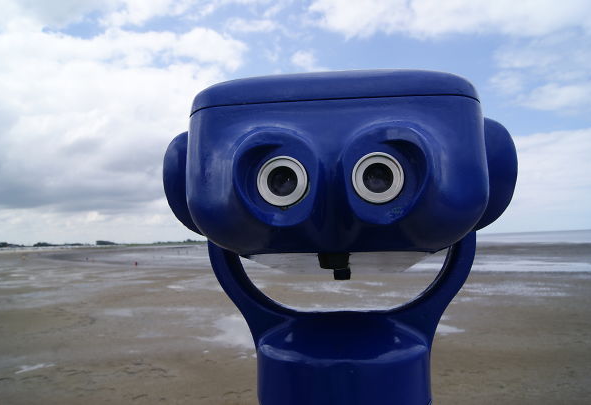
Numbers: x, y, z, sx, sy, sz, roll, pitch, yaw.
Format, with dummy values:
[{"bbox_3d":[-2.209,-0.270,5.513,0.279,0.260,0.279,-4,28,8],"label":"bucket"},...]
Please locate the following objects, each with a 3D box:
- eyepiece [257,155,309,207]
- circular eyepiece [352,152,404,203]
[{"bbox_3d":[-0.008,-0.013,0.316,0.034,0.034,0.013,-2,-8,8],"label":"eyepiece"},{"bbox_3d":[0.056,-0.015,0.307,0.034,0.034,0.013,-2,-8,8],"label":"circular eyepiece"}]

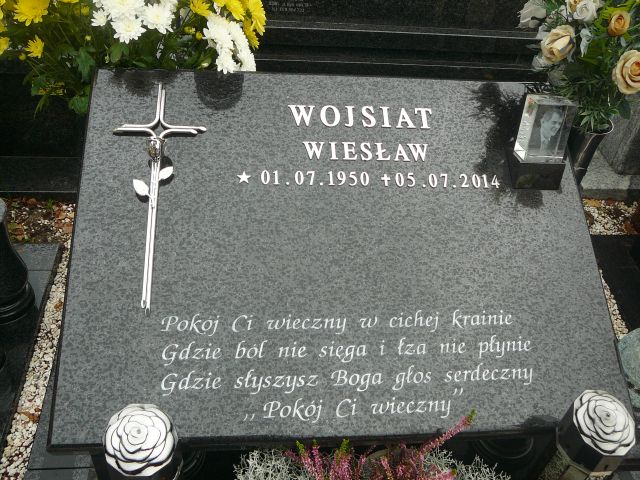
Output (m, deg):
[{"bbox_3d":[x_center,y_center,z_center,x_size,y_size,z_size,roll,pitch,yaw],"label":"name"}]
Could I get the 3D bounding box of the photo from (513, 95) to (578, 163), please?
[{"bbox_3d":[0.377,-0.187,1.083,0.067,0.095,0.044,0,31,-8],"label":"photo"}]

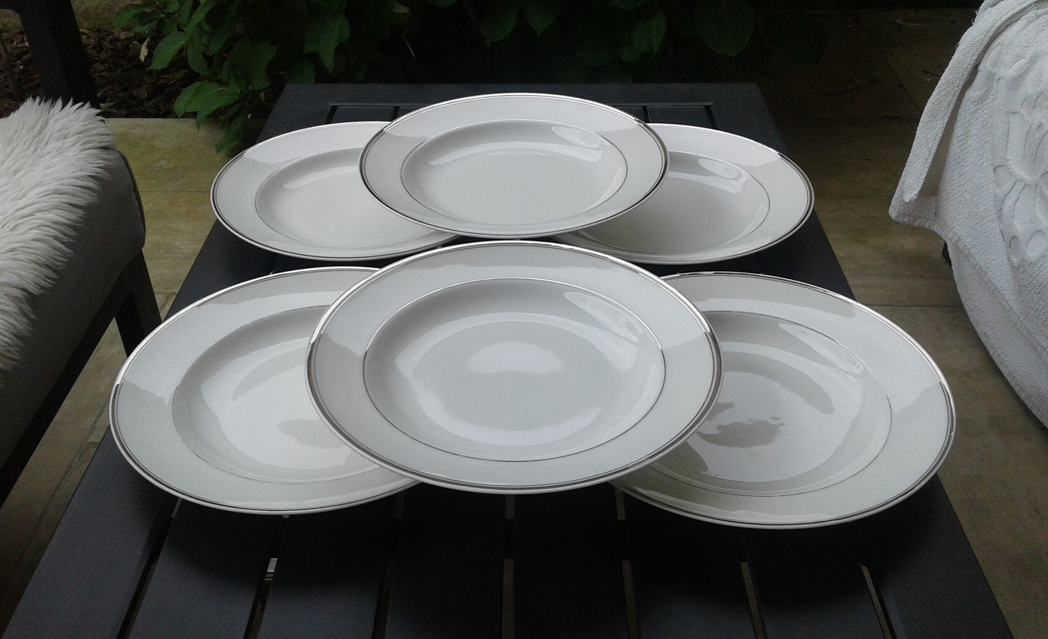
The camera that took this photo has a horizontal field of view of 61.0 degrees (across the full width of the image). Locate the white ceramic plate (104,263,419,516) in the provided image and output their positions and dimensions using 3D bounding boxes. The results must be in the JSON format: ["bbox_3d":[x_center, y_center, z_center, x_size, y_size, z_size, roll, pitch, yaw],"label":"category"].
[{"bbox_3d":[-0.132,0.044,0.575,0.245,0.034,0.245,0,37,0],"label":"white ceramic plate"}]

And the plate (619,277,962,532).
[{"bbox_3d":[0.136,0.049,0.564,0.245,0.034,0.245,0,37,0],"label":"plate"}]

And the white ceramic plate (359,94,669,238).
[{"bbox_3d":[-0.008,-0.121,0.734,0.245,0.034,0.245,0,37,0],"label":"white ceramic plate"}]

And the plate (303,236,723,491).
[{"bbox_3d":[-0.005,0.027,0.544,0.245,0.034,0.245,0,37,0],"label":"plate"}]

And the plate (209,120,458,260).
[{"bbox_3d":[-0.143,-0.106,0.776,0.245,0.034,0.245,0,37,0],"label":"plate"}]

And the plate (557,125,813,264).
[{"bbox_3d":[0.116,-0.100,0.755,0.245,0.034,0.245,0,37,0],"label":"plate"}]

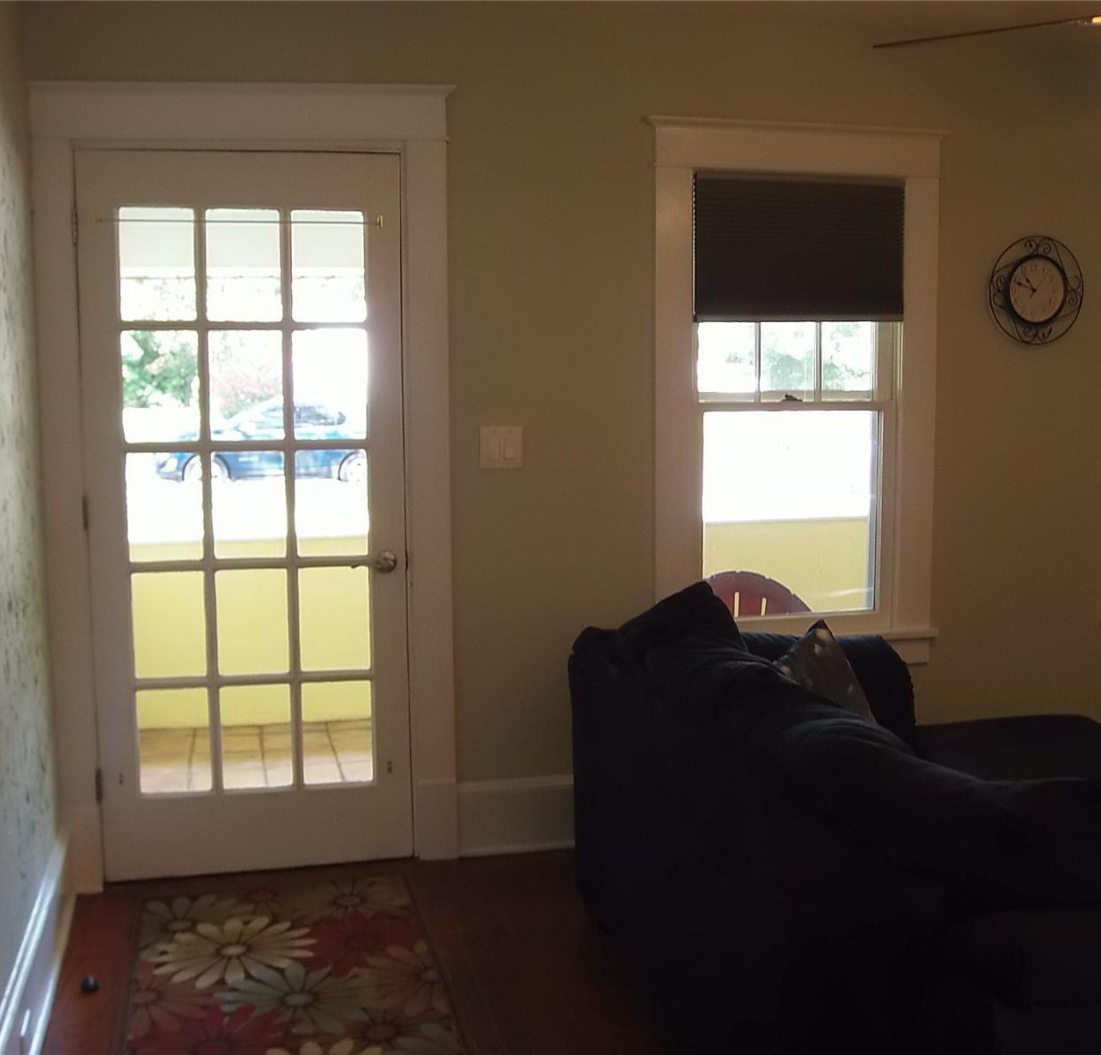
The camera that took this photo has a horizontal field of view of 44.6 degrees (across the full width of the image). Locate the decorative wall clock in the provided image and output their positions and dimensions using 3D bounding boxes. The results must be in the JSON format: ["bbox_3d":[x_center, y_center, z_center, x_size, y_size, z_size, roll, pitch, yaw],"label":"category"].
[{"bbox_3d":[1.514,-0.736,4.163,0.328,0.335,0.045,-2,6,-11],"label":"decorative wall clock"}]

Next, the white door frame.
[{"bbox_3d":[-0.828,-0.103,3.807,1.106,2.233,0.080,-2,6,-11],"label":"white door frame"}]

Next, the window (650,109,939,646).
[{"bbox_3d":[0.744,-0.378,4.084,0.906,1.648,0.090,-2,6,-11],"label":"window"}]

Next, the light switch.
[{"bbox_3d":[-0.143,-0.233,3.911,0.122,0.122,0.013,-2,6,-11],"label":"light switch"}]

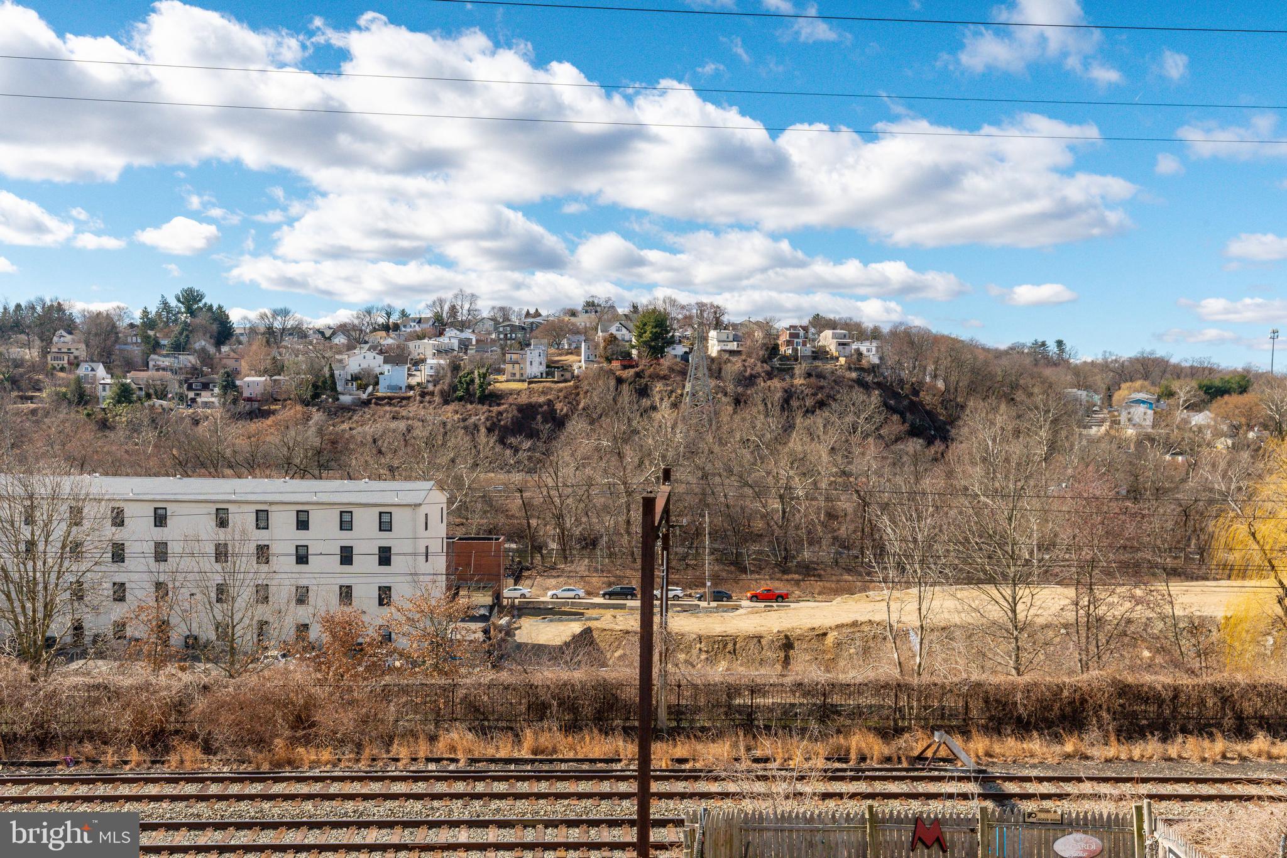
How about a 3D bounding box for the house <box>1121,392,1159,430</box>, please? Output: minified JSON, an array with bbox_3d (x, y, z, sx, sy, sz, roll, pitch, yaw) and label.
[{"bbox_3d":[178.322,-6.511,450.000,11.500,12.500,10.000,1,1,14],"label":"house"}]

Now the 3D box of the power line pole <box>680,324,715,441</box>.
[{"bbox_3d":[14.836,-12.895,345.000,7.800,32.800,7.800,1,1,-11],"label":"power line pole"}]

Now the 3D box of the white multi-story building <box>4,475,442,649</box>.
[{"bbox_3d":[-41.101,12.359,124.596,40.600,15.200,17.500,1,1,0],"label":"white multi-story building"}]

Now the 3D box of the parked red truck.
[{"bbox_3d":[16.032,21.380,161.500,5.400,1.830,1.900,1,1,0],"label":"parked red truck"}]

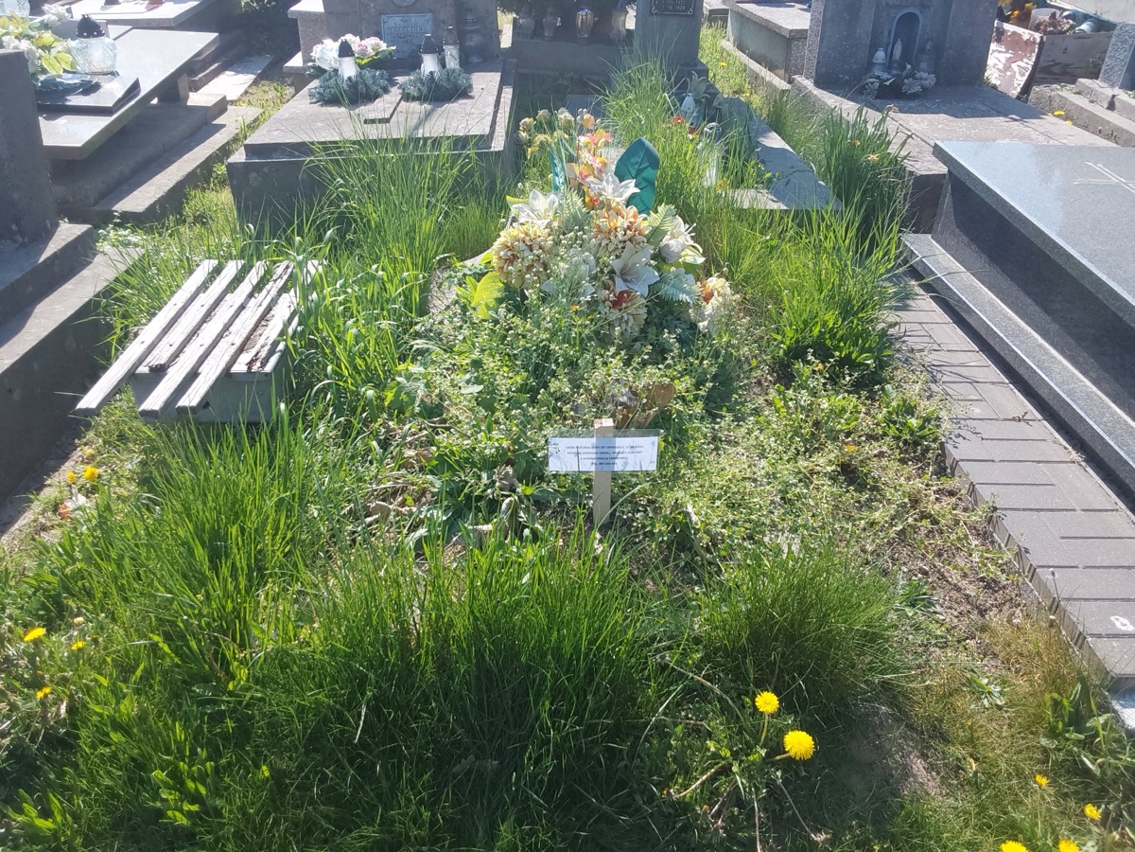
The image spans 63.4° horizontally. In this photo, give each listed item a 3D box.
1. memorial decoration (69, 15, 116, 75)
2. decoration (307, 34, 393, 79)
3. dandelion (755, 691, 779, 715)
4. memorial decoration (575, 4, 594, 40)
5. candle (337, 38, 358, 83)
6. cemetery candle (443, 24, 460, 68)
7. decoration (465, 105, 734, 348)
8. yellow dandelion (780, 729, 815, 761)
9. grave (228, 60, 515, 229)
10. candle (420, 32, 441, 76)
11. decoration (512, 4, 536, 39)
[{"bbox_3d":[-2.045,-1.644,3.965,0.185,0.235,0.185,0,31,-2],"label":"memorial decoration"},{"bbox_3d":[-1.101,-1.868,4.655,0.430,0.210,0.250,0,31,-2],"label":"decoration"},{"bbox_3d":[0.324,0.449,1.488,0.037,0.026,0.037,0,31,-2],"label":"dandelion"},{"bbox_3d":[0.117,-2.715,6.134,0.125,0.250,0.125,0,31,-2],"label":"memorial decoration"},{"bbox_3d":[-1.074,-1.763,4.454,0.100,0.225,0.100,0,31,-2],"label":"candle"},{"bbox_3d":[-0.605,-1.967,4.790,0.088,0.215,0.088,0,31,-2],"label":"cemetery candle"},{"bbox_3d":[0.106,-0.653,2.996,0.790,0.540,0.520,0,31,-2],"label":"decoration"},{"bbox_3d":[0.363,0.501,1.441,0.045,0.030,0.045,0,31,-2],"label":"yellow dandelion"},{"bbox_3d":[-0.823,-1.478,4.537,1.080,0.350,2.060,0,31,-2],"label":"grave"},{"bbox_3d":[-0.670,-1.779,4.452,0.103,0.240,0.103,0,31,-2],"label":"candle"},{"bbox_3d":[-0.287,-2.705,6.127,0.145,0.235,0.145,0,31,-2],"label":"decoration"}]

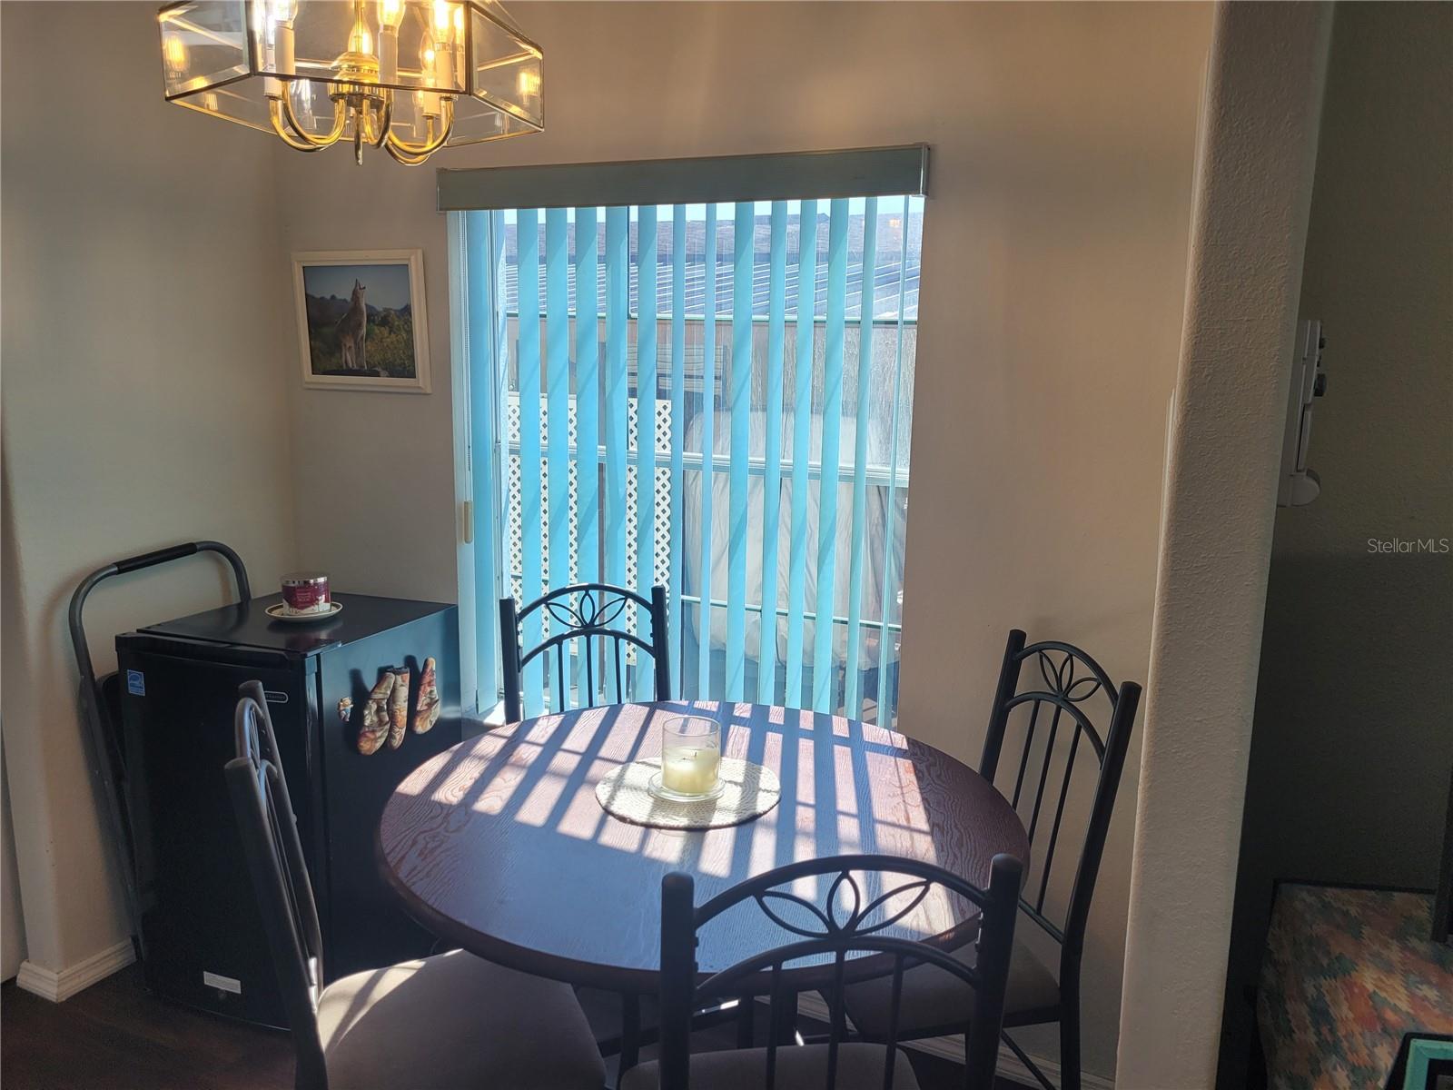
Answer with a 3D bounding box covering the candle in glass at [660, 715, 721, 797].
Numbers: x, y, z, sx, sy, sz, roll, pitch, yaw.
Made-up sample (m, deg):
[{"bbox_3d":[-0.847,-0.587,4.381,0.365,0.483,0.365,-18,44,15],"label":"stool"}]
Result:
[{"bbox_3d":[-0.060,0.362,1.883,0.100,0.103,0.100,2,10,0],"label":"candle in glass"}]

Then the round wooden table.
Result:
[{"bbox_3d":[-0.047,0.803,1.923,1.065,0.750,1.065,2,10,0],"label":"round wooden table"}]

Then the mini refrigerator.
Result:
[{"bbox_3d":[-1.007,0.595,2.612,0.490,0.855,0.550,5,10,17],"label":"mini refrigerator"}]

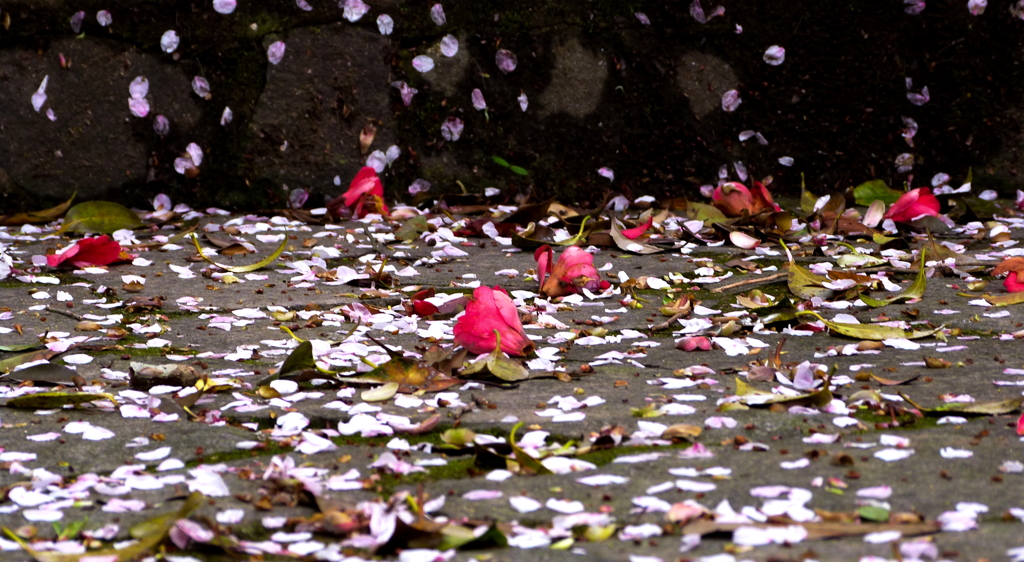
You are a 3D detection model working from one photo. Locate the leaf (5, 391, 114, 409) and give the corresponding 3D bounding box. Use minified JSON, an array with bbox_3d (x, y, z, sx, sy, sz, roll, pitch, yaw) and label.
[{"bbox_3d":[-0.212,0.056,2.150,0.051,0.007,0.018,0,7,0],"label":"leaf"}]

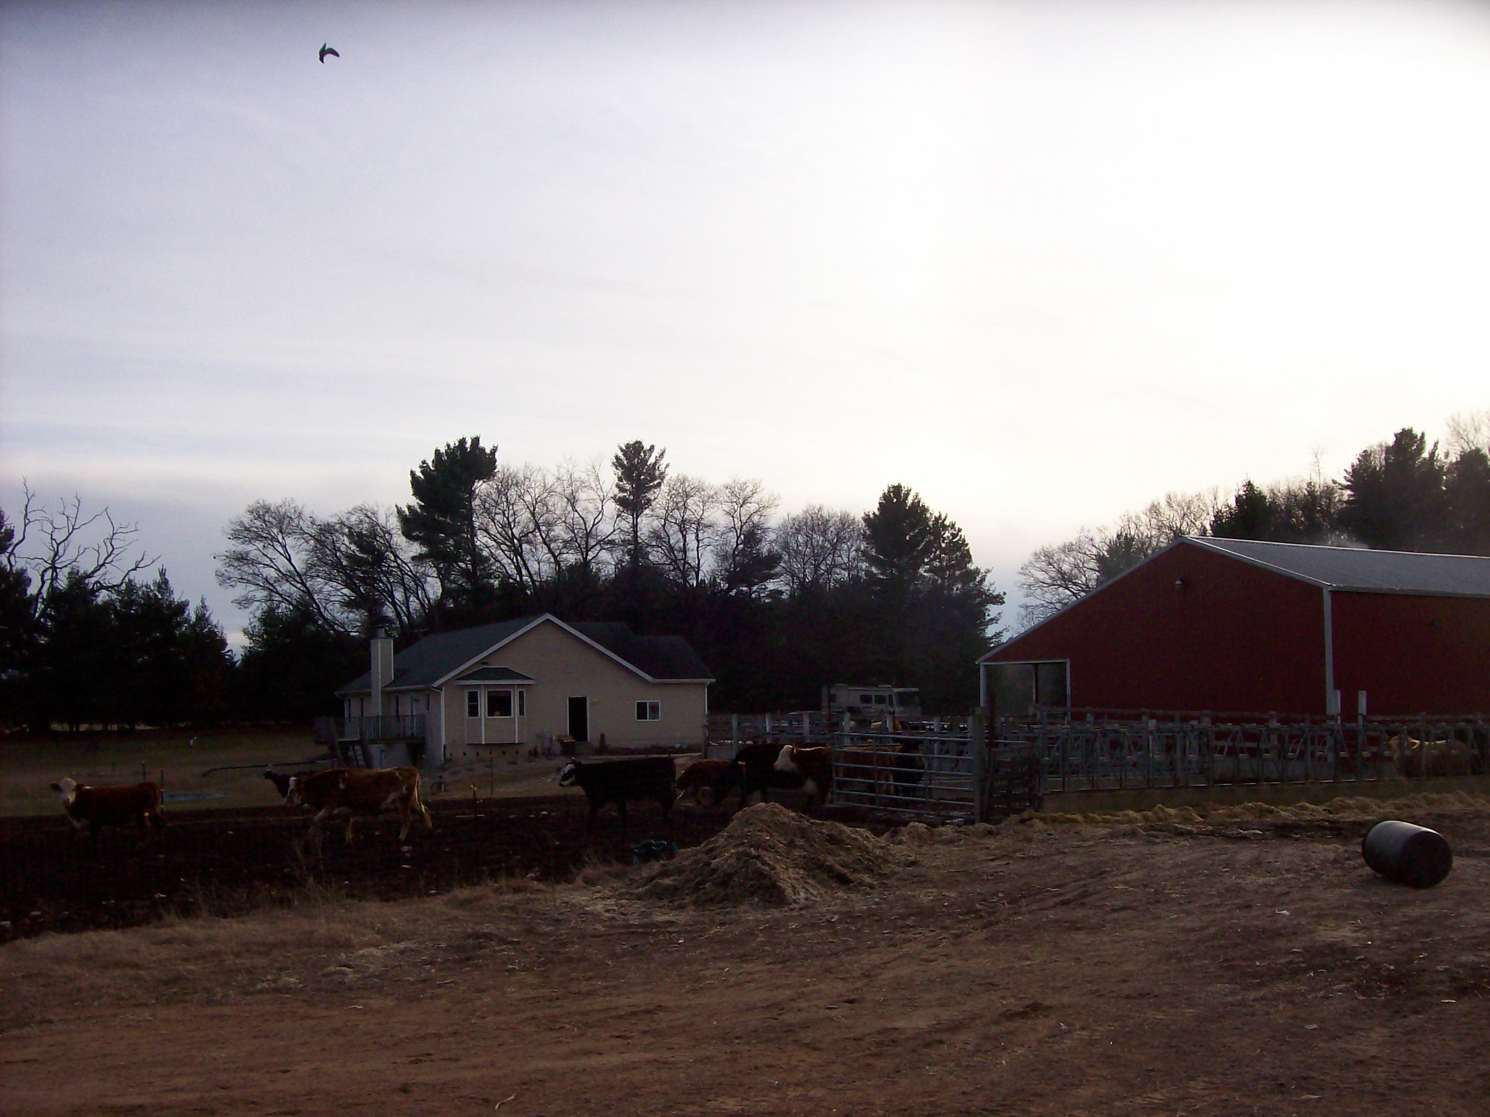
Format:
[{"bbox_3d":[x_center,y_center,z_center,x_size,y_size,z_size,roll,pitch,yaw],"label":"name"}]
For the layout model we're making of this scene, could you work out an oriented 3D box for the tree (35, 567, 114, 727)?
[{"bbox_3d":[-42.562,5.901,97.939,5.160,10.230,5.200,0,-6,0],"label":"tree"}]

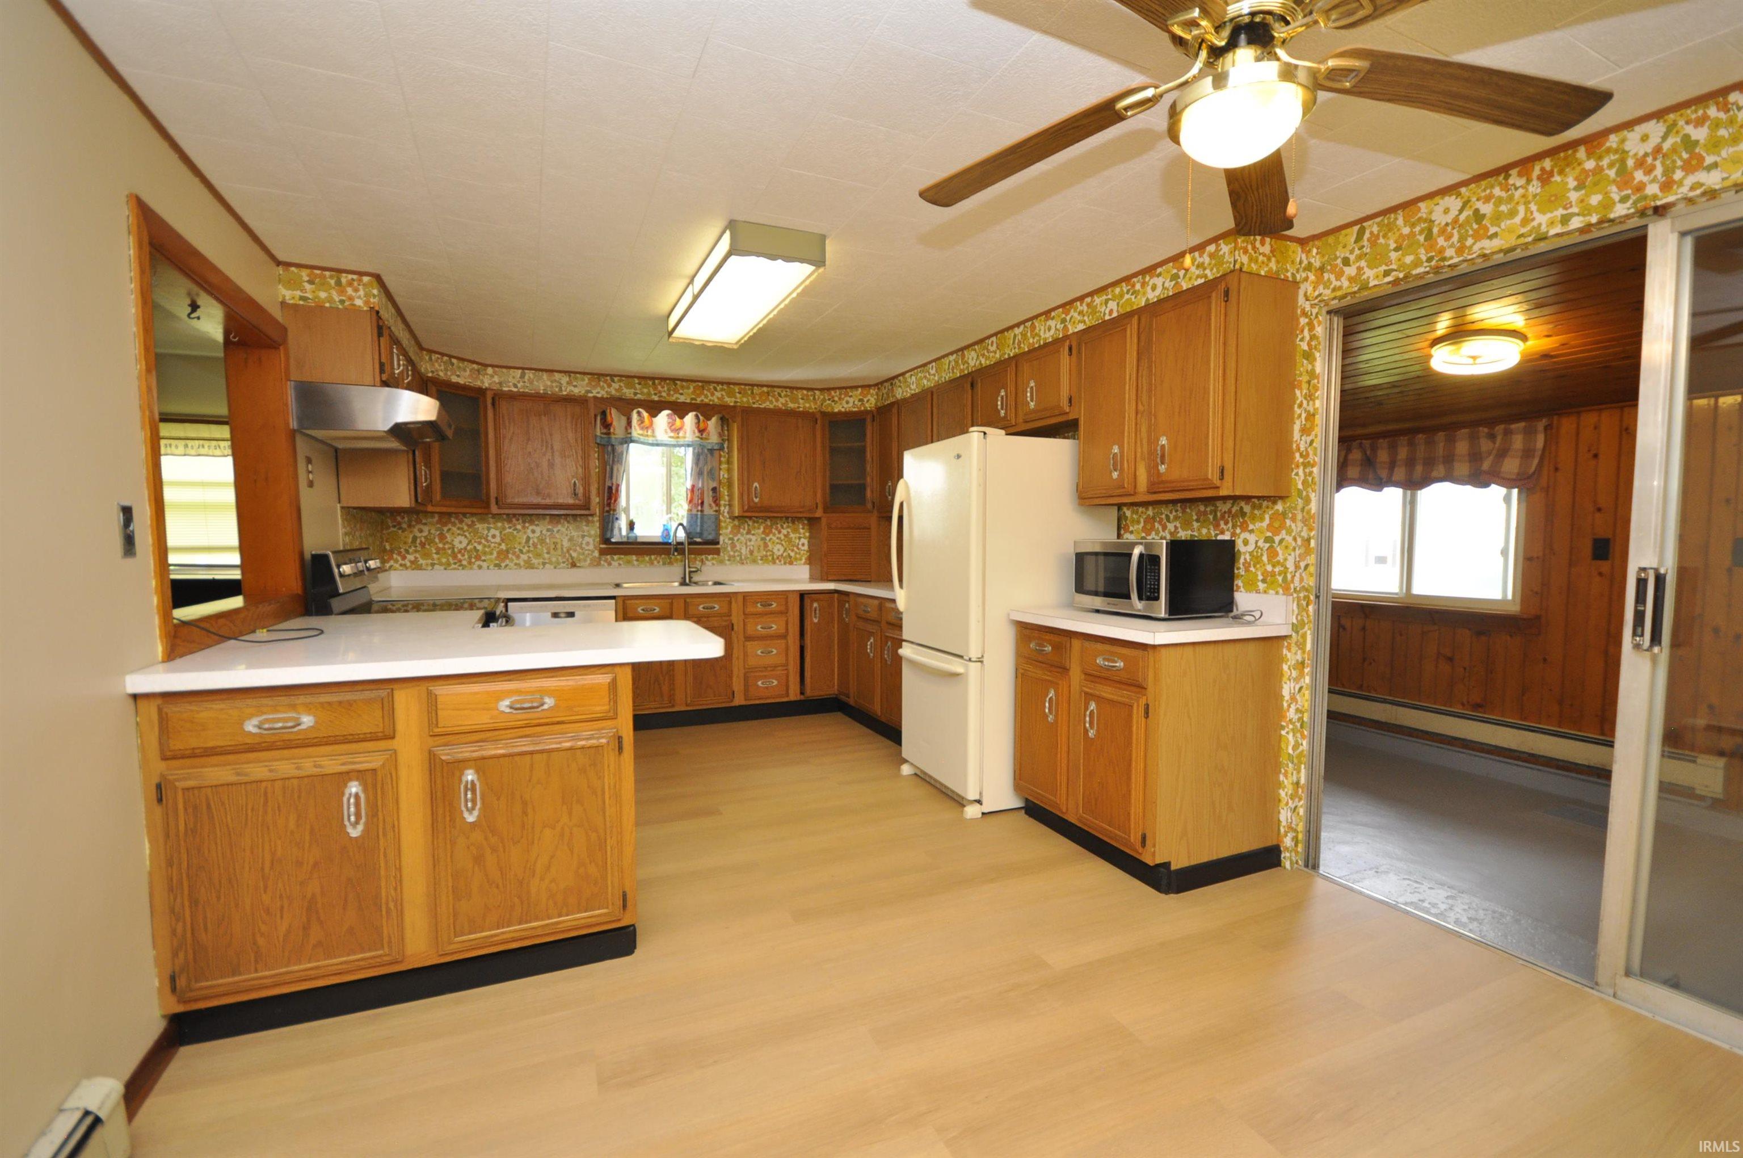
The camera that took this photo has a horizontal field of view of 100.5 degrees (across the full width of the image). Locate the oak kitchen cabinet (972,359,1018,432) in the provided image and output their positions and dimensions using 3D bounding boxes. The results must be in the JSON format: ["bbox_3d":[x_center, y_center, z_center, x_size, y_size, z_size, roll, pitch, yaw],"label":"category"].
[{"bbox_3d":[0.779,-0.943,3.885,0.310,0.374,0.435,-1,3,-25],"label":"oak kitchen cabinet"}]

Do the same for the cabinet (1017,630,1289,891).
[{"bbox_3d":[1.063,0.563,2.929,0.645,1.010,0.820,-1,3,-25],"label":"cabinet"}]

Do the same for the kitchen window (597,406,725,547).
[{"bbox_3d":[-1.446,-0.686,5.039,0.840,0.960,0.110,-1,3,-25],"label":"kitchen window"}]

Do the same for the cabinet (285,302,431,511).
[{"bbox_3d":[-2.302,-0.703,3.317,0.297,0.747,1.176,-2,4,-25],"label":"cabinet"}]

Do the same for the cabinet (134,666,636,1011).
[{"bbox_3d":[-1.307,0.620,2.169,1.075,0.781,0.591,-2,4,-25],"label":"cabinet"}]

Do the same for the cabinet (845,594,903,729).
[{"bbox_3d":[0.290,0.475,4.630,0.571,0.781,1.030,-2,4,-25],"label":"cabinet"}]

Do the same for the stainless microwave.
[{"bbox_3d":[1.143,-0.008,2.989,0.415,0.295,0.485,-1,4,-29],"label":"stainless microwave"}]

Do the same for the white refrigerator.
[{"bbox_3d":[0.609,0.174,3.601,0.778,1.702,0.737,-2,4,-25],"label":"white refrigerator"}]

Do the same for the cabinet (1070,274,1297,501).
[{"bbox_3d":[1.222,-0.693,2.931,0.310,0.765,0.810,-1,3,-25],"label":"cabinet"}]

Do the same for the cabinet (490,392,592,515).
[{"bbox_3d":[-2.090,-0.779,4.621,0.590,0.747,0.303,-2,4,-25],"label":"cabinet"}]

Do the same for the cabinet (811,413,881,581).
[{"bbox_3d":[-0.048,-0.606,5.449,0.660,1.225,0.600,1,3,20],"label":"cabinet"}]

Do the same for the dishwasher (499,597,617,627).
[{"bbox_3d":[-1.935,0.534,4.563,0.600,0.860,0.600,-1,3,-25],"label":"dishwasher"}]

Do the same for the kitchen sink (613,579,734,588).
[{"bbox_3d":[-1.298,0.122,4.766,0.798,0.192,0.525,-2,4,-25],"label":"kitchen sink"}]

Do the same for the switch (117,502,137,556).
[{"bbox_3d":[-1.666,-0.108,1.636,0.012,0.121,0.077,-2,4,-25],"label":"switch"}]

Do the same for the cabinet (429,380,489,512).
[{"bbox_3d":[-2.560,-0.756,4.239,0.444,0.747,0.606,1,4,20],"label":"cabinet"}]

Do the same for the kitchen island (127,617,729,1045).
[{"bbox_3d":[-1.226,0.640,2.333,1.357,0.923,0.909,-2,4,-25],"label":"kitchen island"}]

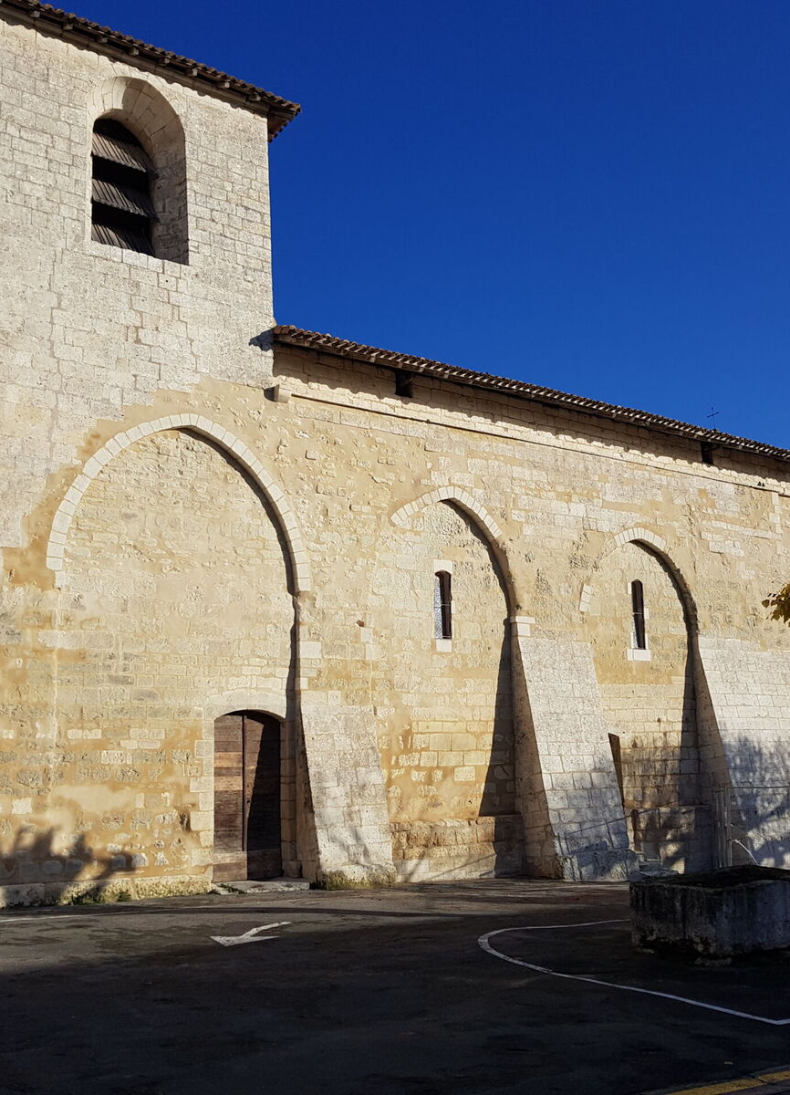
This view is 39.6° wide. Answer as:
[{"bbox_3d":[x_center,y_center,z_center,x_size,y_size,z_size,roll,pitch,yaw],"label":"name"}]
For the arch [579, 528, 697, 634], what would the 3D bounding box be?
[{"bbox_3d":[4.557,0.634,21.175,3.135,1.984,0.350,6,-13,-34],"label":"arch"}]

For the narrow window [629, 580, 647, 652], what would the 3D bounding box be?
[{"bbox_3d":[4.649,1.313,21.285,0.391,1.367,0.250,6,-13,-34],"label":"narrow window"}]

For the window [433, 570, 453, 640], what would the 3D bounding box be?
[{"bbox_3d":[0.758,0.982,18.572,0.421,1.203,0.250,6,-13,-34],"label":"window"}]

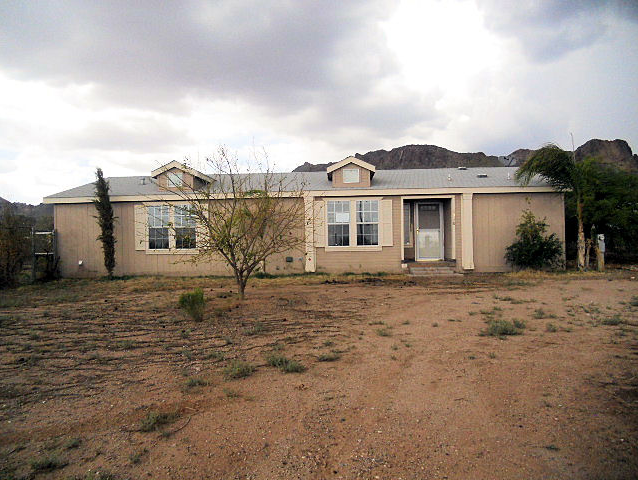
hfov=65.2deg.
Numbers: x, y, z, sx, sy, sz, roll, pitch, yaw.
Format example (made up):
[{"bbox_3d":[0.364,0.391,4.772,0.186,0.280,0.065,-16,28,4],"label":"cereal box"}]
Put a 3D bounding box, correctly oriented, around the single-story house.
[{"bbox_3d":[-0.376,-0.900,21.316,18.056,4.100,8.900,-1,1,3],"label":"single-story house"}]

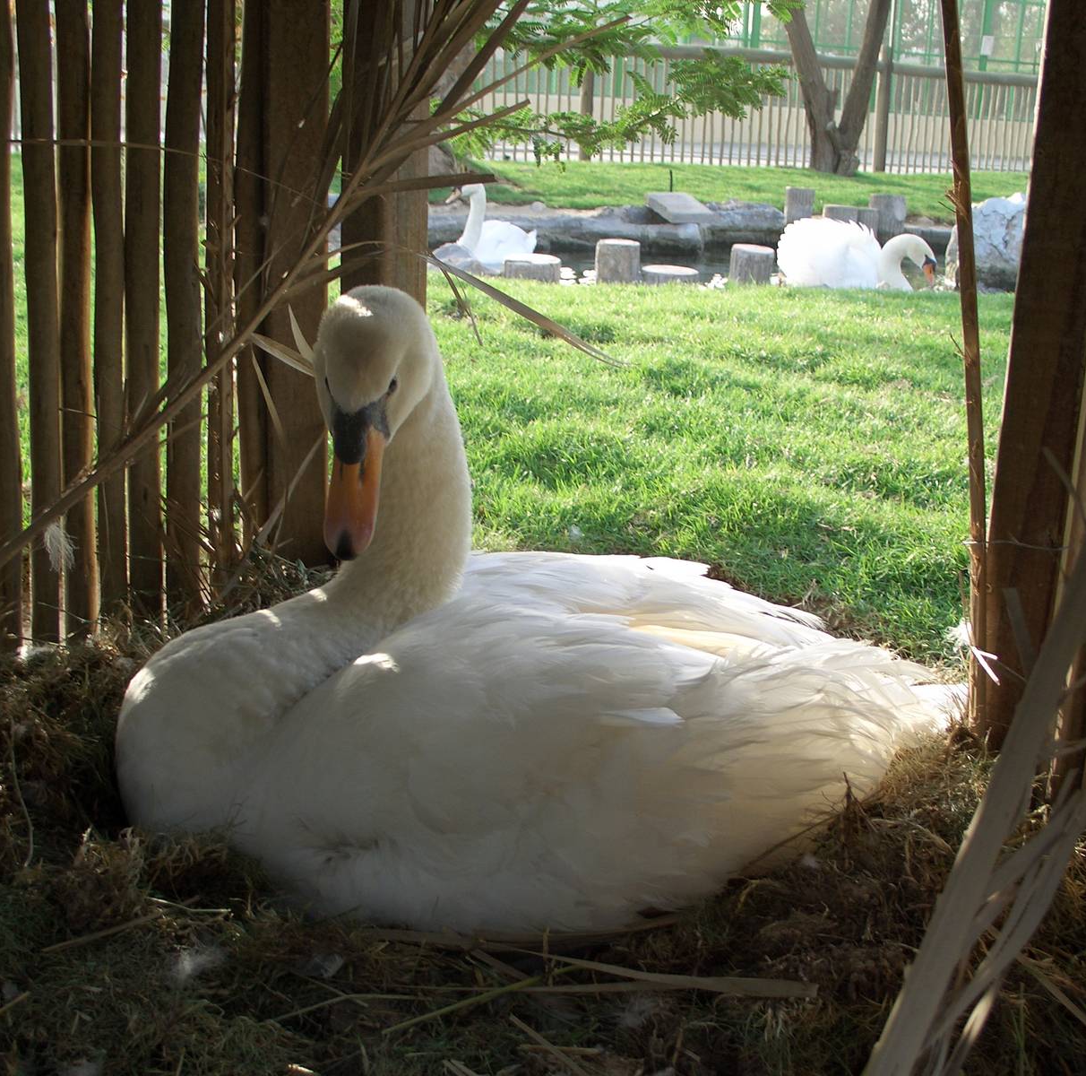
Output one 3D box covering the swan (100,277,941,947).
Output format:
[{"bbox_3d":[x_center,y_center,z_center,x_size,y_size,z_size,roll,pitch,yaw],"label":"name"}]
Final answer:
[{"bbox_3d":[0.005,0.010,1.130,0.670,0.420,0.370,-2,16,-16],"label":"swan"}]

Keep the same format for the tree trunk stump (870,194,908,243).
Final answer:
[{"bbox_3d":[2.039,-1.884,8.800,0.225,0.290,0.225,2,15,0],"label":"tree trunk stump"}]

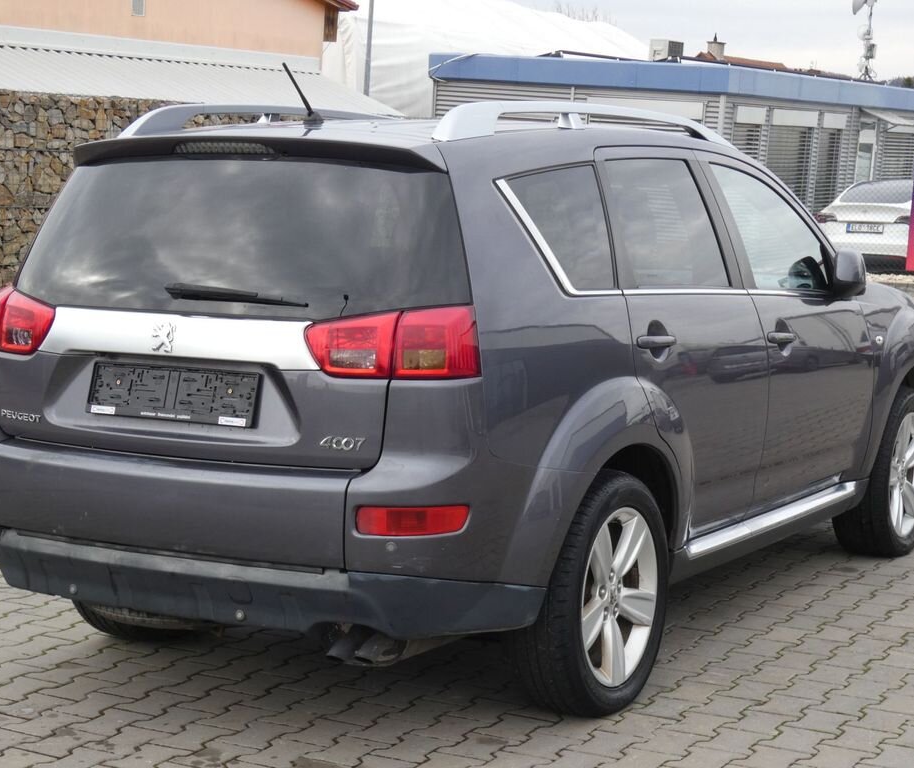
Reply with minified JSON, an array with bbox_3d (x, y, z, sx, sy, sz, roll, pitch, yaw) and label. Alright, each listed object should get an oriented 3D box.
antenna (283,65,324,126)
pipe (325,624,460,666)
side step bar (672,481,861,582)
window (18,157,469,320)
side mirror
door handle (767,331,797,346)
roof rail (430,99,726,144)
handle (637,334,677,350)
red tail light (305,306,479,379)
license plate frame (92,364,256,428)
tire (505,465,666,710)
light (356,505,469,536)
[{"bbox_3d":[-0.421,-0.797,5.125,0.042,0.163,0.193,4,7,30],"label":"antenna"},{"bbox_3d":[-0.166,0.638,4.670,0.220,0.115,0.330,4,7,30],"label":"pipe"},{"bbox_3d":[1.019,0.463,6.108,0.095,0.107,1.690,4,7,30],"label":"side step bar"},{"bbox_3d":[-0.617,-0.365,4.902,1.460,0.487,0.157,4,-23,30],"label":"window"},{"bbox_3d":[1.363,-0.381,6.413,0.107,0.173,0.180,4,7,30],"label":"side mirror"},{"bbox_3d":[1.041,-0.150,5.995,0.043,0.044,0.240,4,7,30],"label":"door handle"},{"bbox_3d":[0.452,-0.768,5.588,0.080,0.143,1.990,4,7,30],"label":"roof rail"},{"bbox_3d":[0.561,-0.117,5.223,0.050,0.040,0.205,4,7,30],"label":"handle"},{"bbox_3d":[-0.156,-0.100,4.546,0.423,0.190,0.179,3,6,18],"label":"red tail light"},{"bbox_3d":[-0.718,0.024,4.711,0.528,0.133,0.022,4,-8,30],"label":"license plate frame"},{"bbox_3d":[0.359,0.571,5.103,0.230,0.700,0.700,4,7,30],"label":"tire"},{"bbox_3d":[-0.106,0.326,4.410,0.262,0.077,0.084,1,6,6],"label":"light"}]

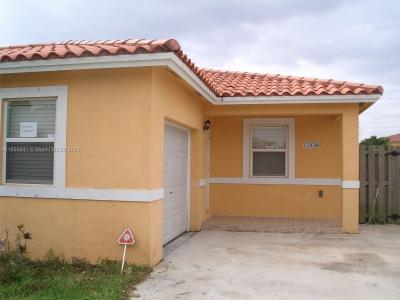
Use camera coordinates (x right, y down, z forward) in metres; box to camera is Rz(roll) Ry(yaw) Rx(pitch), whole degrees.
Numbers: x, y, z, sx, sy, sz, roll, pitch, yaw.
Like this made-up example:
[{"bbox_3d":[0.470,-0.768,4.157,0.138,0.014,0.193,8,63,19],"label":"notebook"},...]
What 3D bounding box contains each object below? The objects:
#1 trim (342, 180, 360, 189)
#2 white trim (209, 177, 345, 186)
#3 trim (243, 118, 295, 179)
[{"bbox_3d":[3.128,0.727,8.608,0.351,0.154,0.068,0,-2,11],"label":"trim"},{"bbox_3d":[1.848,0.763,10.165,3.266,0.154,0.049,0,-2,11],"label":"white trim"},{"bbox_3d":[1.686,-0.050,10.211,1.273,1.478,0.068,0,-2,11],"label":"trim"}]

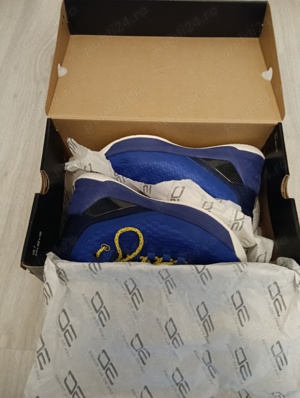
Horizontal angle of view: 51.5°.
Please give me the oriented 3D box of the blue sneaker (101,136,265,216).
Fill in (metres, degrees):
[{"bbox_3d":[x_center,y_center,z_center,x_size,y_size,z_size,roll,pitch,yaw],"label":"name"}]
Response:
[{"bbox_3d":[0.034,-0.018,0.499,0.284,0.105,0.128,6,73,2],"label":"blue sneaker"}]

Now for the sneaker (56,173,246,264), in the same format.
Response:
[{"bbox_3d":[0.002,0.074,0.461,0.284,0.105,0.128,17,75,7],"label":"sneaker"}]

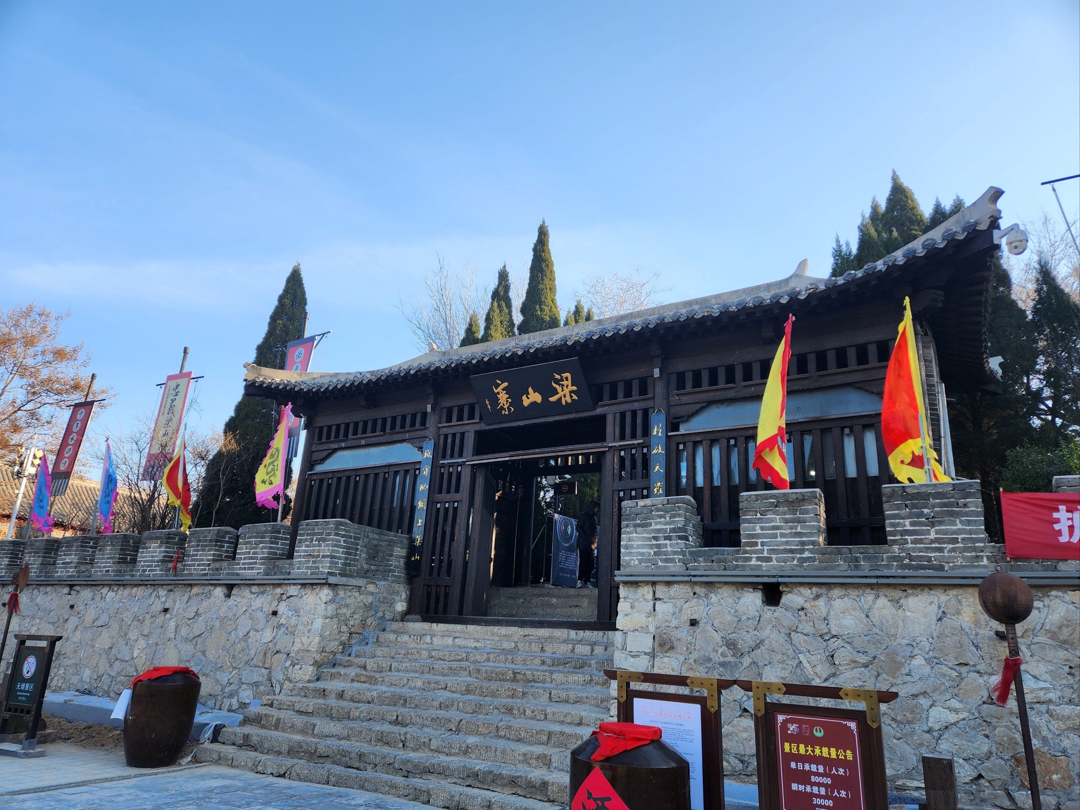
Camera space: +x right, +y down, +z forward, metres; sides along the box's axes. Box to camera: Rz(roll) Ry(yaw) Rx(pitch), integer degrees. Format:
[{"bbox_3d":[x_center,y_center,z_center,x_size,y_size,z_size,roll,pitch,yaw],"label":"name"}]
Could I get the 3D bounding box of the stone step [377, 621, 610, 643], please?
[{"bbox_3d":[-0.534,3.438,10.782,4.505,0.185,0.339,-8,-22,30],"label":"stone step"}]

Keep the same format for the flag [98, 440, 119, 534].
[{"bbox_3d":[-9.076,1.681,15.063,0.430,1.980,0.260,15,-22,-29],"label":"flag"}]

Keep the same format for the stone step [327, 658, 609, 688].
[{"bbox_3d":[-0.902,3.508,9.429,4.500,0.170,0.330,-8,-22,29],"label":"stone step"}]

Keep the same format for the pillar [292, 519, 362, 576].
[{"bbox_3d":[-3.312,2.250,11.115,0.770,0.830,0.500,-8,-22,29],"label":"pillar"}]

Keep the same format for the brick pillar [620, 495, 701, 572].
[{"bbox_3d":[1.411,1.556,8.444,0.770,0.830,0.450,-8,-22,29],"label":"brick pillar"}]

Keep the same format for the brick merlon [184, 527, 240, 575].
[{"bbox_3d":[-5.941,2.666,12.905,0.808,0.808,0.408,-8,-22,30],"label":"brick merlon"}]

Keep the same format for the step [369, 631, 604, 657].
[{"bbox_3d":[-0.783,3.458,10.319,3.958,0.180,0.310,-8,-22,30],"label":"step"}]

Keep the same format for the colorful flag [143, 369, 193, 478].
[{"bbox_3d":[-10.945,0.645,21.038,1.305,3.222,0.060,-8,-22,30],"label":"colorful flag"}]

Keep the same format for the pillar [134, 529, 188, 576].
[{"bbox_3d":[-7.026,2.791,13.323,0.756,0.806,0.400,-8,-22,30],"label":"pillar"}]

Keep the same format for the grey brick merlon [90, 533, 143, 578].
[{"bbox_3d":[-8.489,3.026,14.430,0.808,0.808,0.408,-8,-22,30],"label":"grey brick merlon"}]

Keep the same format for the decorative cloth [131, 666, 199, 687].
[{"bbox_3d":[-4.511,3.263,8.682,0.720,0.200,0.580,12,-21,-23],"label":"decorative cloth"}]

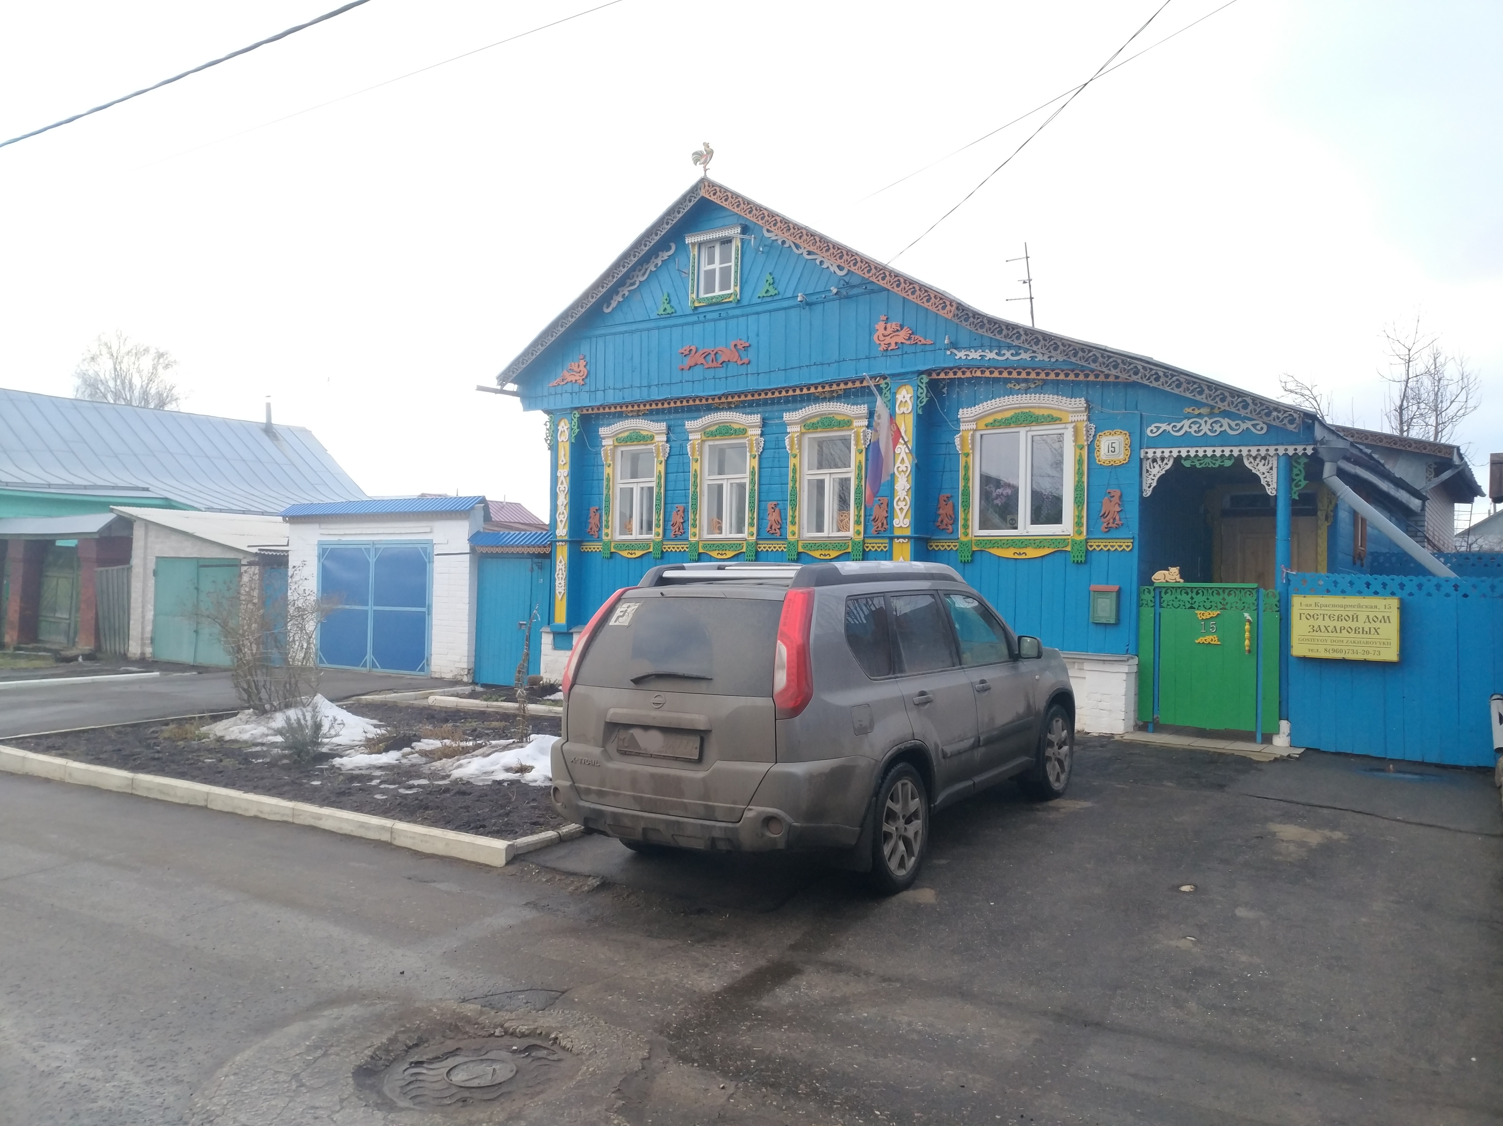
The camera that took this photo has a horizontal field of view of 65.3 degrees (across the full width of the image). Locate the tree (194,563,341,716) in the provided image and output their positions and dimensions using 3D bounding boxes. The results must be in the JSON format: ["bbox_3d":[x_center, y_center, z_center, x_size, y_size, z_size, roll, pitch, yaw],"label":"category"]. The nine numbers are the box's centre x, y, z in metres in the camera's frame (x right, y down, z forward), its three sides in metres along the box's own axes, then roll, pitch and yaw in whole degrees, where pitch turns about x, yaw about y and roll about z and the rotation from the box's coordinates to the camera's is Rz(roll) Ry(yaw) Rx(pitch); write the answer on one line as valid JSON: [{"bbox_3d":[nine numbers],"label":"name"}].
[{"bbox_3d":[-5.340,0.827,13.015,1.600,1.668,1.550,0,-1,35],"label":"tree"}]

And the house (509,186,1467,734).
[{"bbox_3d":[3.955,-1.371,17.785,10.244,6.274,11.400,0,-1,35],"label":"house"}]

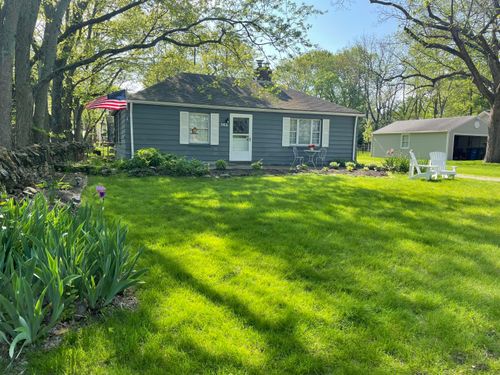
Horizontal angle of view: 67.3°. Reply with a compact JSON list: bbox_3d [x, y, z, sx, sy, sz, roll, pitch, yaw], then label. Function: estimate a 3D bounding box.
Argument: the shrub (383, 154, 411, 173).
[{"bbox_3d":[5.852,-0.979,15.000,1.000,0.700,0.920,1,6,0],"label":"shrub"}]

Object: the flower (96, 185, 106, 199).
[{"bbox_3d":[-1.503,0.040,3.800,0.105,0.135,0.105,1,6,0],"label":"flower"}]

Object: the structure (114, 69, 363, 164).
[{"bbox_3d":[-0.875,-3.554,20.053,11.700,4.484,7.100,-2,7,-25],"label":"structure"}]

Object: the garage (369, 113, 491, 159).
[{"bbox_3d":[16.961,-4.437,34.369,7.411,3.600,8.413,-2,7,-25],"label":"garage"}]

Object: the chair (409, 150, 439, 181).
[{"bbox_3d":[5.522,-0.703,12.000,0.820,0.920,0.720,5,8,37],"label":"chair"}]

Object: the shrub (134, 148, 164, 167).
[{"bbox_3d":[-3.919,-1.147,14.500,1.020,0.720,0.880,-2,7,-25],"label":"shrub"}]

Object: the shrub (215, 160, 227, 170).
[{"bbox_3d":[-1.257,-0.937,16.000,0.470,0.430,0.450,-2,7,-25],"label":"shrub"}]

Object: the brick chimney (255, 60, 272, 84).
[{"bbox_3d":[0.771,-6.385,20.669,0.680,1.200,0.600,-2,7,-25],"label":"brick chimney"}]

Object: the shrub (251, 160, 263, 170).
[{"bbox_3d":[0.289,-0.978,16.700,0.490,0.430,0.460,-2,7,-25],"label":"shrub"}]

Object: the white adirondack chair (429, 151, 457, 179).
[{"bbox_3d":[6.441,-0.722,12.500,0.720,0.920,0.820,1,6,-1],"label":"white adirondack chair"}]

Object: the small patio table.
[{"bbox_3d":[2.910,-1.330,17.400,0.740,0.740,0.740,1,6,0],"label":"small patio table"}]

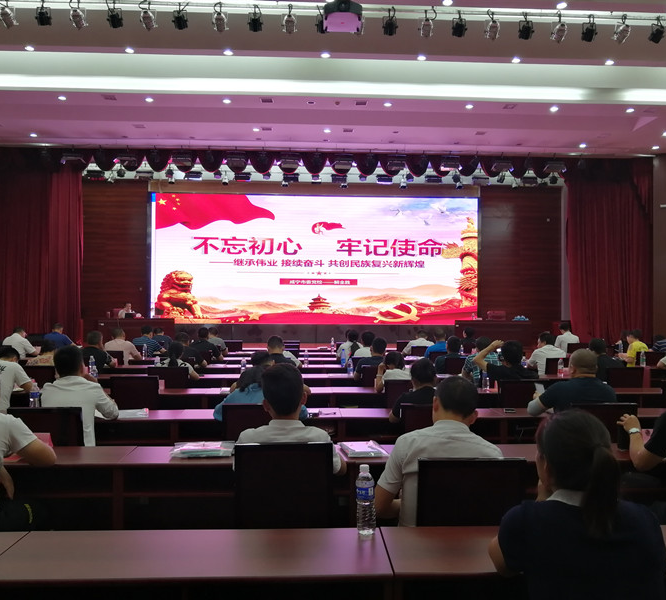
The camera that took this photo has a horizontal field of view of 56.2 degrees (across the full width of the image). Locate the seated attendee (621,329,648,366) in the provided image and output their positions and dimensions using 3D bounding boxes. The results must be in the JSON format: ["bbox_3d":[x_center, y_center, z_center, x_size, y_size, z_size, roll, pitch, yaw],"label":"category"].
[{"bbox_3d":[4.811,1.093,9.953,0.500,1.243,0.750,1,-1,-24],"label":"seated attendee"}]

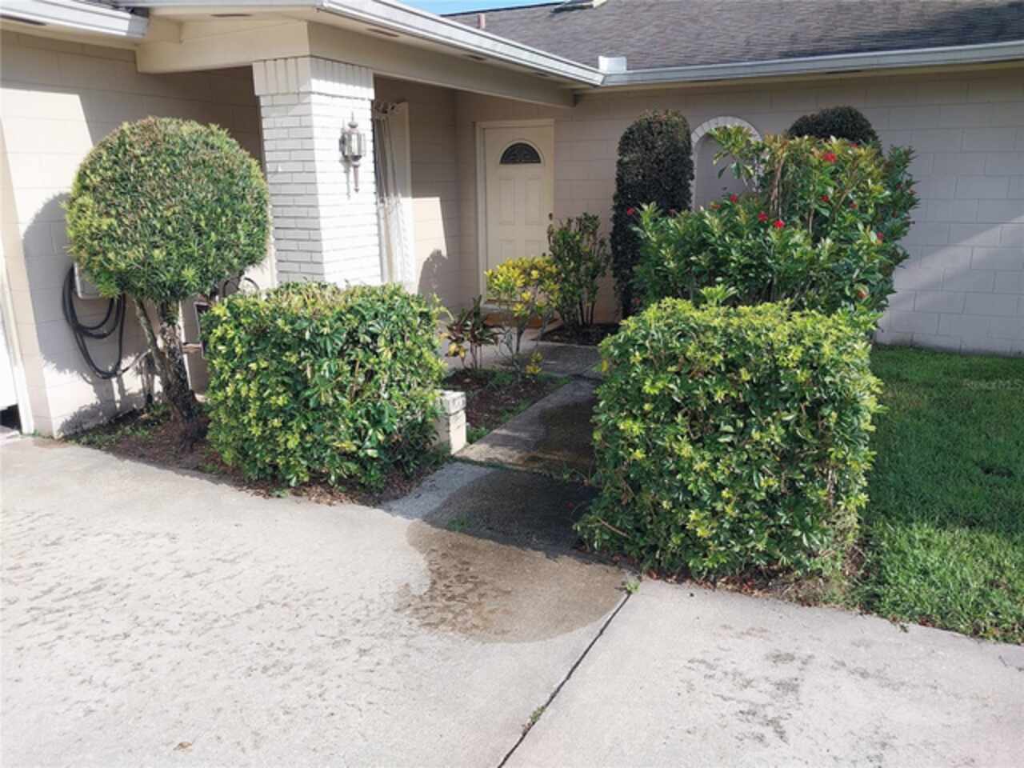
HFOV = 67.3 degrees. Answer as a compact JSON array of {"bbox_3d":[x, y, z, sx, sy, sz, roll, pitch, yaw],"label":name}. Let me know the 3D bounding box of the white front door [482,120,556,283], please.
[{"bbox_3d":[0.087,-1.927,8.967,0.915,2.035,0.080,7,17,26],"label":"white front door"}]

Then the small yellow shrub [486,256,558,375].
[{"bbox_3d":[0.085,-0.541,6.233,0.610,0.980,0.600,-1,15,0],"label":"small yellow shrub"}]

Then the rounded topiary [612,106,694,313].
[{"bbox_3d":[1.333,-1.460,7.365,0.770,2.185,0.740,7,17,26],"label":"rounded topiary"}]

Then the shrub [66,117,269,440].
[{"bbox_3d":[-2.013,-0.606,4.680,1.100,1.910,1.100,7,17,26],"label":"shrub"}]

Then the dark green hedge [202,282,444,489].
[{"bbox_3d":[-1.026,-0.035,4.368,1.020,0.970,0.710,7,17,26],"label":"dark green hedge"}]

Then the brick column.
[{"bbox_3d":[-1.275,-0.976,5.310,0.473,2.286,0.628,7,17,26],"label":"brick column"}]

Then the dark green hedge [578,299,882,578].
[{"bbox_3d":[0.993,0.193,3.436,1.050,0.970,0.770,7,17,26],"label":"dark green hedge"}]

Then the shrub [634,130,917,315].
[{"bbox_3d":[1.678,-0.663,4.945,1.530,1.850,1.350,7,17,26],"label":"shrub"}]

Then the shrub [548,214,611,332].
[{"bbox_3d":[0.707,-1.174,8.141,0.700,1.225,0.650,-1,15,0],"label":"shrub"}]

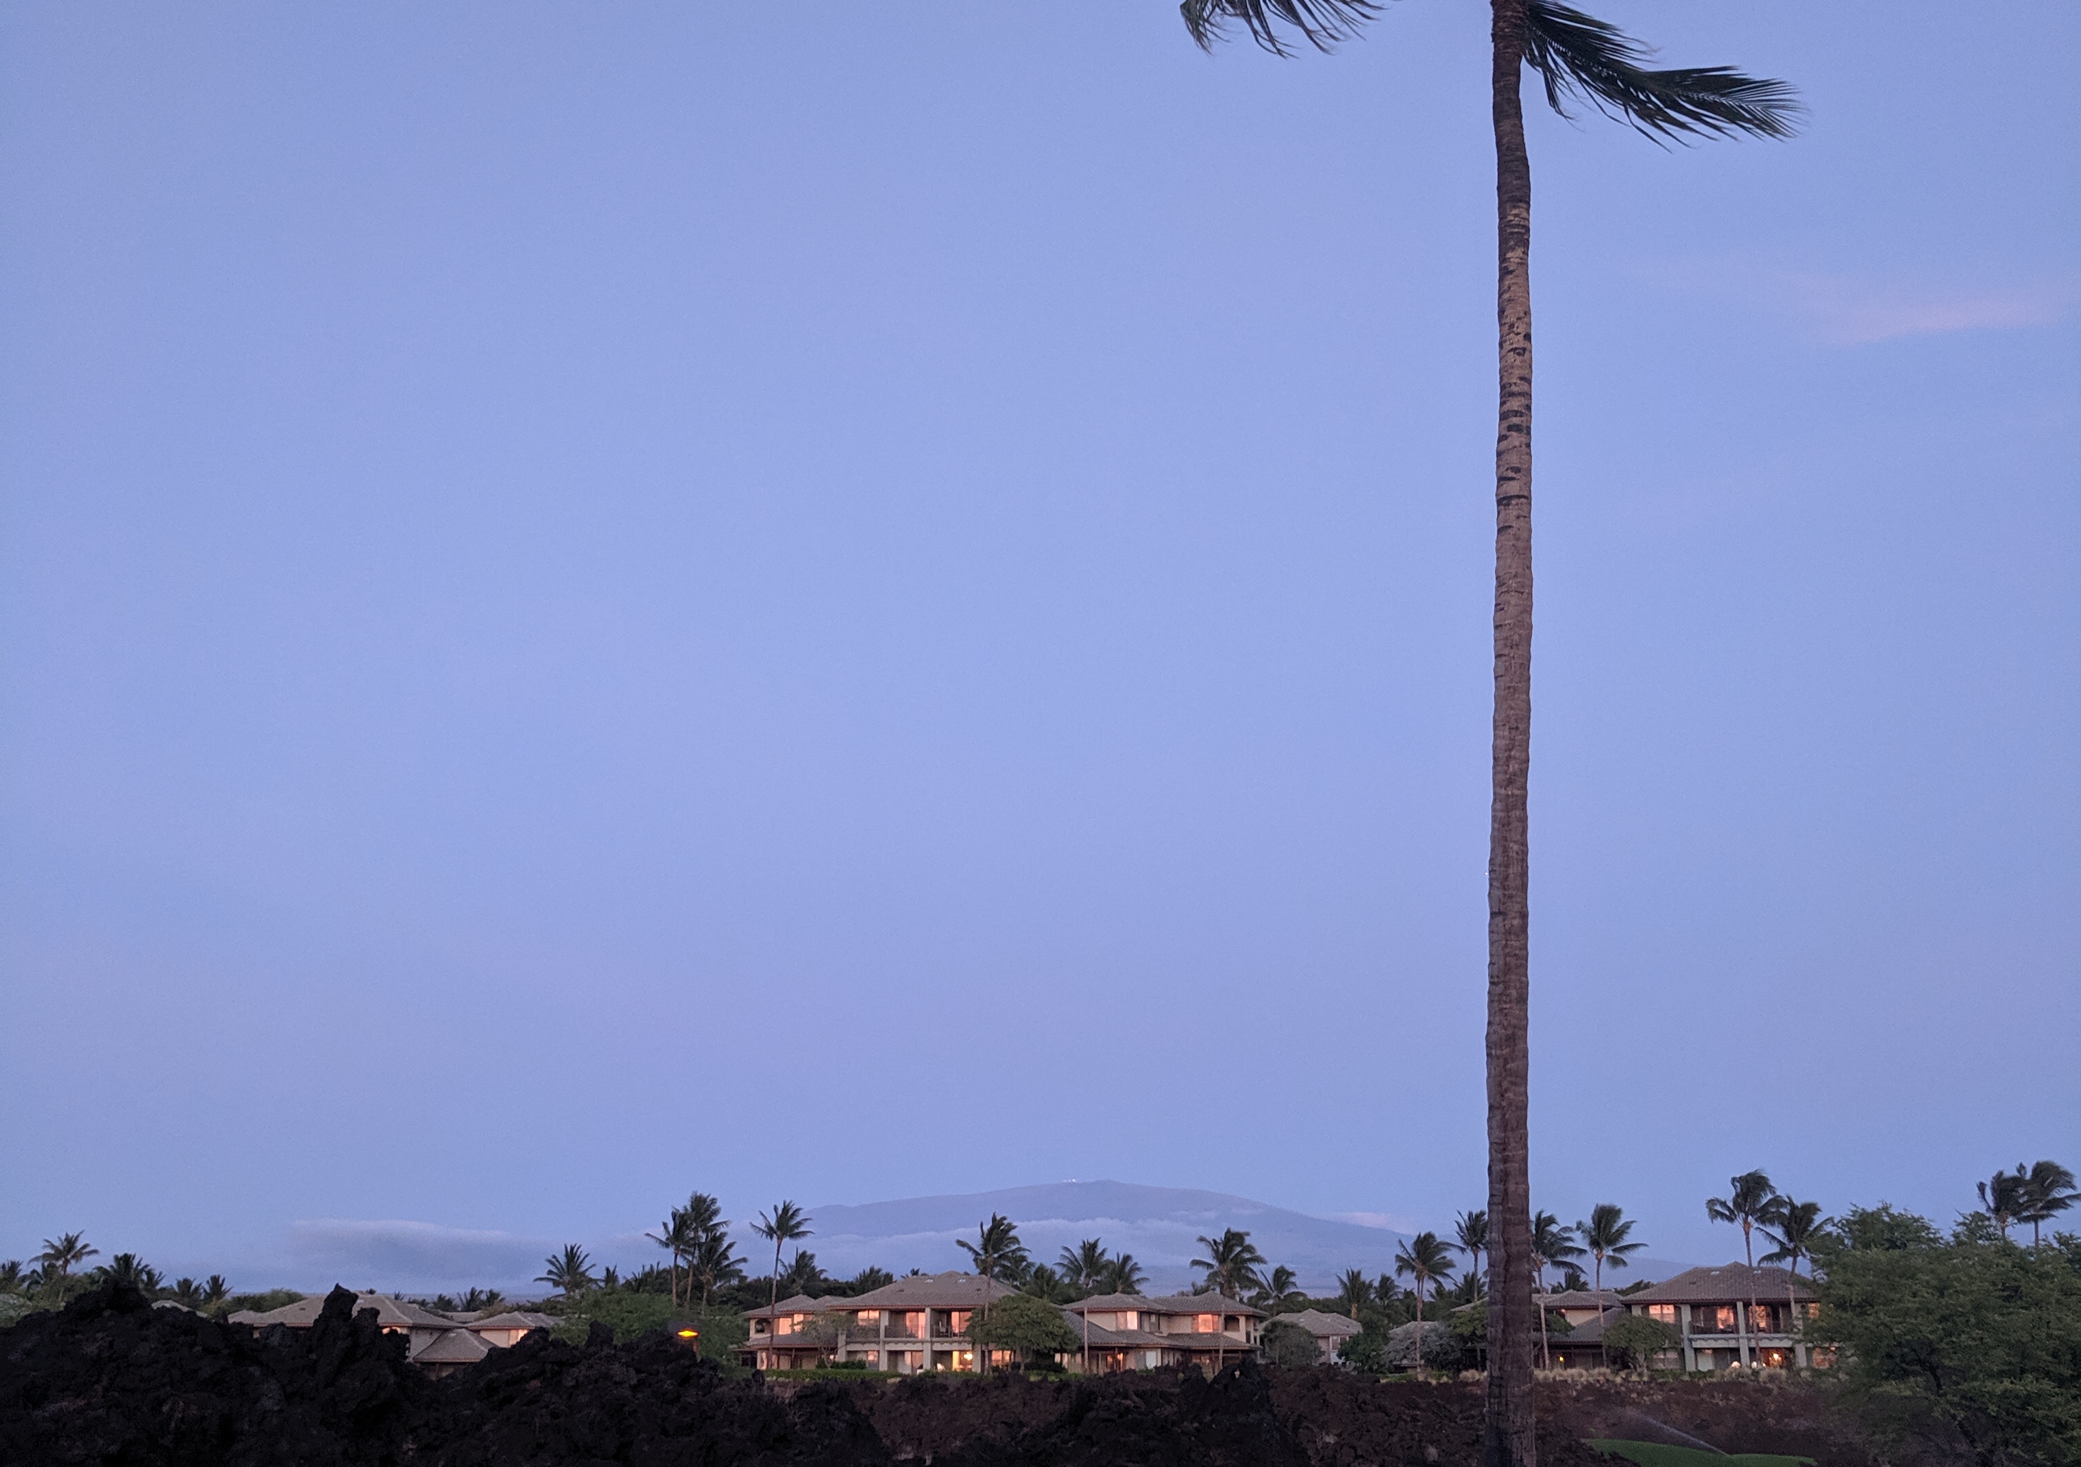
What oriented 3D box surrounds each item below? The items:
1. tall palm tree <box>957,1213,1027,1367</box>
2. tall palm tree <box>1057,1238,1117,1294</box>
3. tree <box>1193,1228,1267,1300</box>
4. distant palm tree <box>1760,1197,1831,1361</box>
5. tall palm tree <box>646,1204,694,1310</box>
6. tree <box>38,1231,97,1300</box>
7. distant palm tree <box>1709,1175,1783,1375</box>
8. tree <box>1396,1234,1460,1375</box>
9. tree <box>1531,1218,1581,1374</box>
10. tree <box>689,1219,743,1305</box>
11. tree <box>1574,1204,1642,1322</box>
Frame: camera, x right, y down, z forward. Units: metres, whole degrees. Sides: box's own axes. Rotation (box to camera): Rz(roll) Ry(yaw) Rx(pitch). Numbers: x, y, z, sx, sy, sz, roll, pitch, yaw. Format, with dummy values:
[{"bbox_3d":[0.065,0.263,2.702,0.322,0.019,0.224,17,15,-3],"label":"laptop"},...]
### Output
[{"bbox_3d":[-4.714,54.815,203.792,7.040,15.360,7.040,0,-17,0],"label":"tall palm tree"},{"bbox_3d":[4.699,55.914,203.463,6.170,13.060,6.170,0,-17,0],"label":"tall palm tree"},{"bbox_3d":[18.649,55.216,202.880,7.210,14.050,7.210,0,-17,0],"label":"tree"},{"bbox_3d":[65.221,47.049,178.072,6.530,14.690,6.530,0,-17,0],"label":"distant palm tree"},{"bbox_3d":[-37.055,55.431,207.742,6.000,16.920,6.000,0,-17,0],"label":"tall palm tree"},{"bbox_3d":[-93.299,54.266,197.862,6.000,13.300,6.000,0,-17,0],"label":"tree"},{"bbox_3d":[61.640,46.223,179.642,6.790,16.840,6.790,0,-17,0],"label":"distant palm tree"},{"bbox_3d":[35.513,51.995,189.949,6.000,12.960,6.000,0,-17,0],"label":"tree"},{"bbox_3d":[46.277,49.970,186.132,6.000,13.840,6.000,0,-17,0],"label":"tree"},{"bbox_3d":[-32.699,56.527,208.118,6.100,15.040,6.100,0,-17,0],"label":"tree"},{"bbox_3d":[51.109,49.299,185.099,6.200,14.520,6.200,0,-17,0],"label":"tree"}]

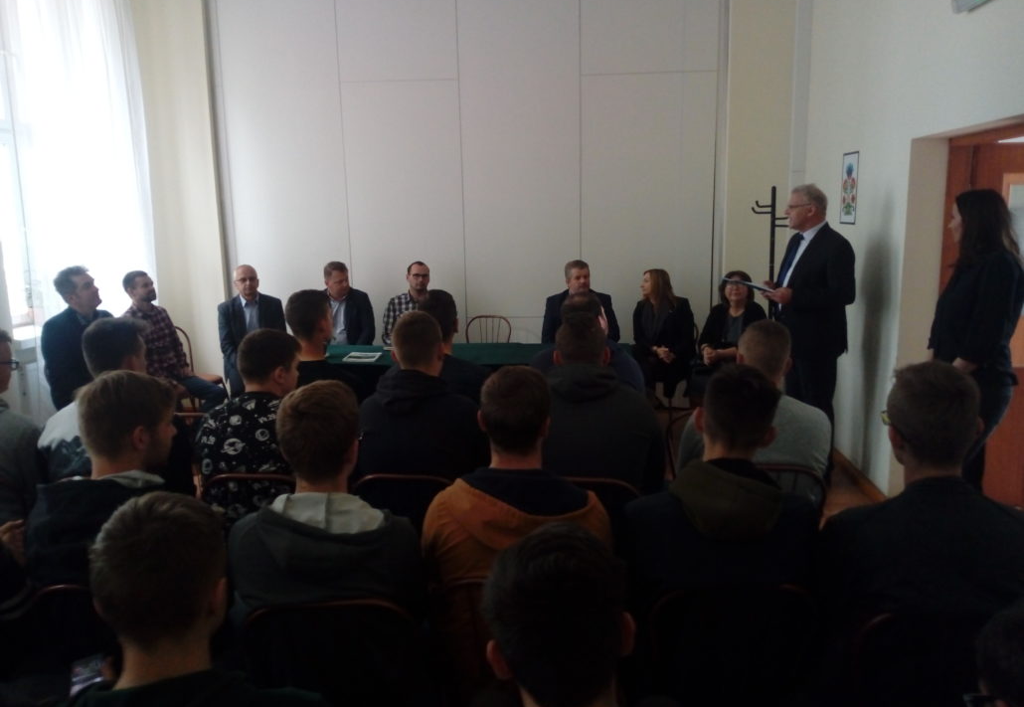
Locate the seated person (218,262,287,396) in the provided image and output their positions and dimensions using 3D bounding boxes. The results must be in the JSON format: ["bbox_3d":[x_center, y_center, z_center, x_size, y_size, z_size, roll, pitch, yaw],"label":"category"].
[{"bbox_3d":[-1.849,0.020,5.835,0.530,1.320,0.780,-2,10,-8],"label":"seated person"}]

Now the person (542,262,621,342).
[{"bbox_3d":[0.437,0.052,5.125,0.520,1.280,0.780,0,10,4],"label":"person"}]

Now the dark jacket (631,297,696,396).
[{"bbox_3d":[0.958,-0.048,5.118,0.450,0.620,0.420,0,10,8],"label":"dark jacket"}]

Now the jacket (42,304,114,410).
[{"bbox_3d":[-2.586,0.026,4.811,0.380,0.660,0.470,6,13,36],"label":"jacket"}]

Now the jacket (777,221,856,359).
[{"bbox_3d":[1.688,-0.320,4.552,0.350,0.800,0.500,-7,12,-28],"label":"jacket"}]

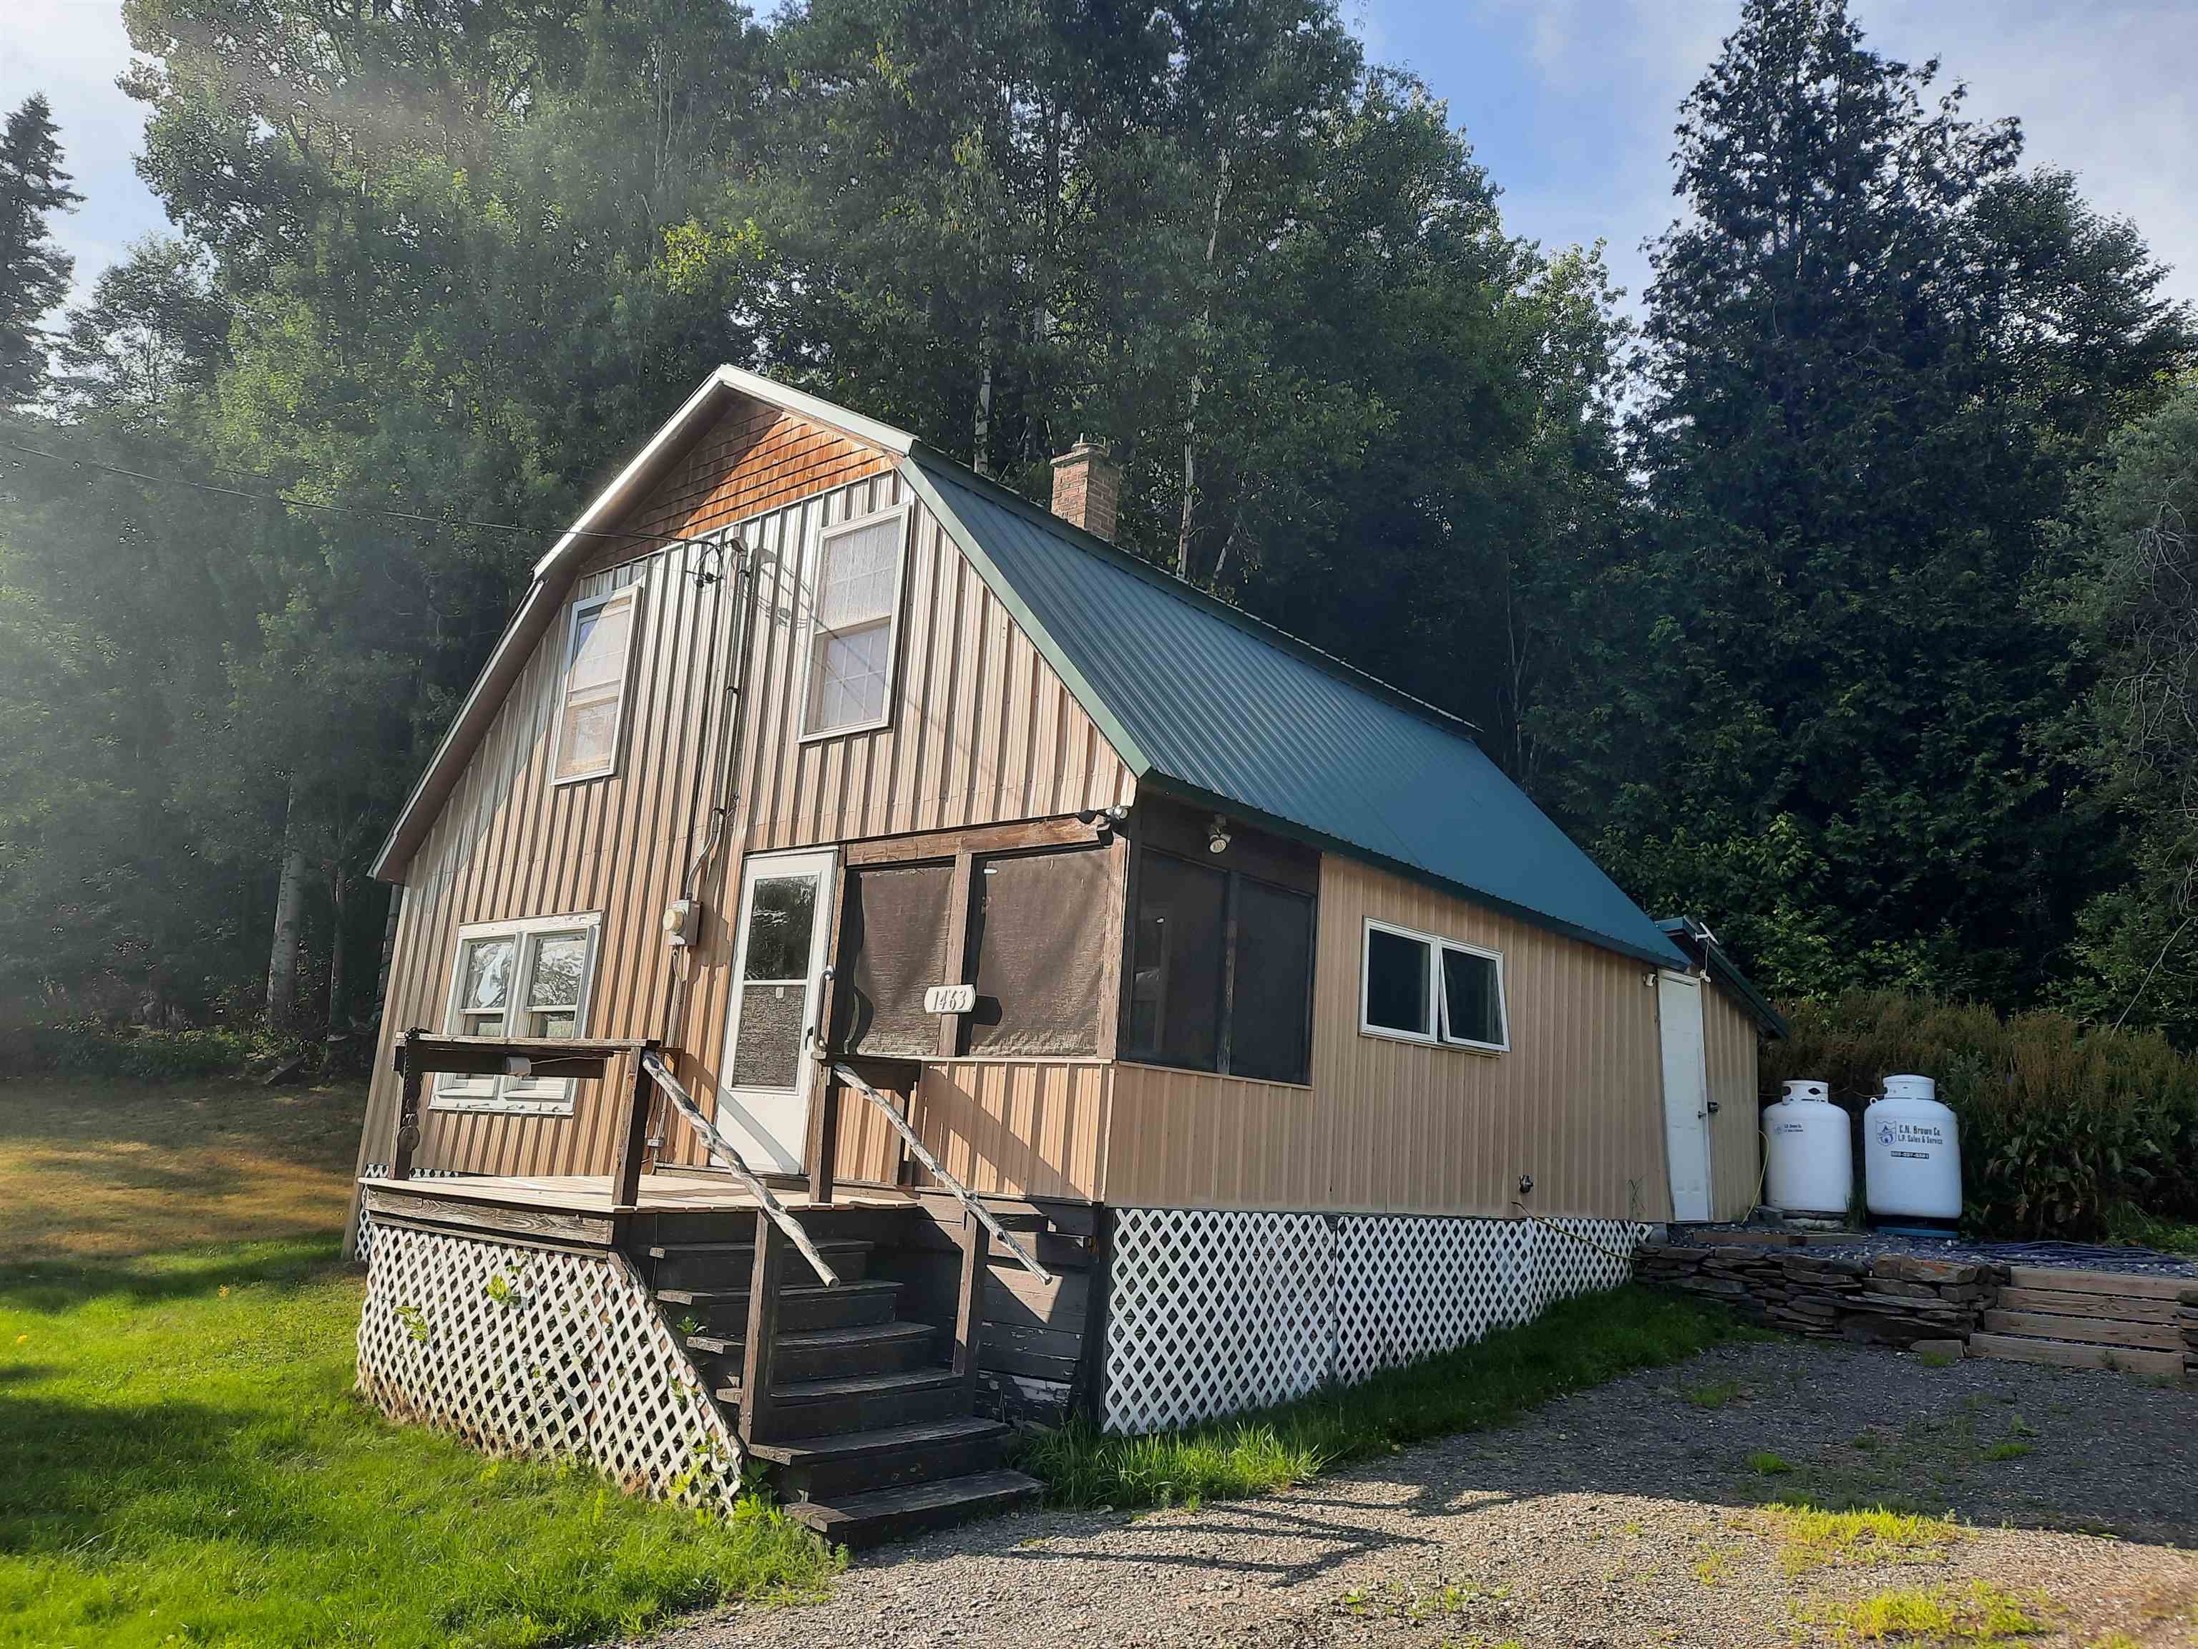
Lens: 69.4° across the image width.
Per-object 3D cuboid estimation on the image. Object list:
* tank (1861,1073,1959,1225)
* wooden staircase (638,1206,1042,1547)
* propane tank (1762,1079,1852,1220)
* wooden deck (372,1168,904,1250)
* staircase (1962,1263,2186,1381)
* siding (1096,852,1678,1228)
[{"bbox_3d":[7.409,2.958,14.442,0.760,1.320,0.760,-3,-14,27],"label":"tank"},{"bbox_3d":[-1.220,2.456,7.370,1.626,1.224,1.320,-7,-16,40],"label":"wooden staircase"},{"bbox_3d":[6.941,3.171,15.530,0.760,1.310,0.760,-2,-13,24],"label":"propane tank"},{"bbox_3d":[-2.658,2.192,9.015,2.657,0.217,1.932,-7,-16,40],"label":"wooden deck"},{"bbox_3d":[7.403,3.683,11.839,1.320,0.600,1.500,-7,-16,39],"label":"staircase"},{"bbox_3d":[2.564,1.624,11.133,0.100,2.198,7.696,-7,-16,40],"label":"siding"}]

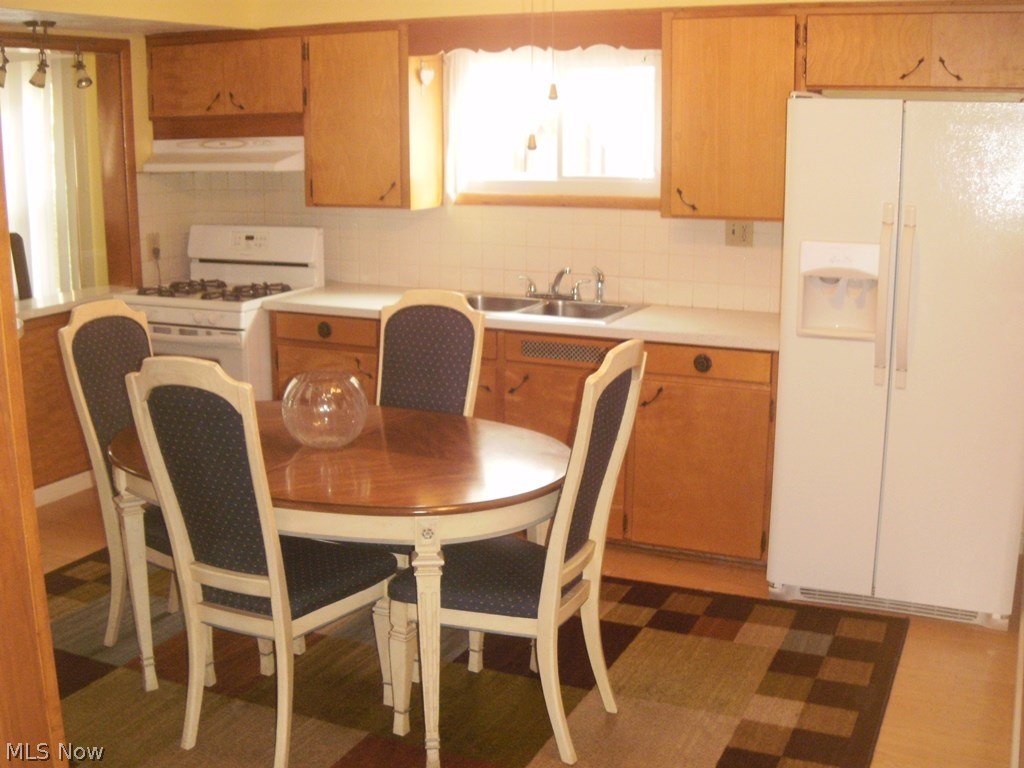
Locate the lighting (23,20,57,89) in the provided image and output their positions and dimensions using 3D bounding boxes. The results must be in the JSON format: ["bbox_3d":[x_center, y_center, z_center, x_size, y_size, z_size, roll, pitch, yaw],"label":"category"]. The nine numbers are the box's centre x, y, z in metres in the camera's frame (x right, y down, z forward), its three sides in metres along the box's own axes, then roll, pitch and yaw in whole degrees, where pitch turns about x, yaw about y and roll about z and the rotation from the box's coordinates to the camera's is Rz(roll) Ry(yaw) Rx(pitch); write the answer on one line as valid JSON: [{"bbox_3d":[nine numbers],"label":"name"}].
[{"bbox_3d":[-1.853,-1.290,4.085,0.126,0.287,0.126,6,14,22],"label":"lighting"}]

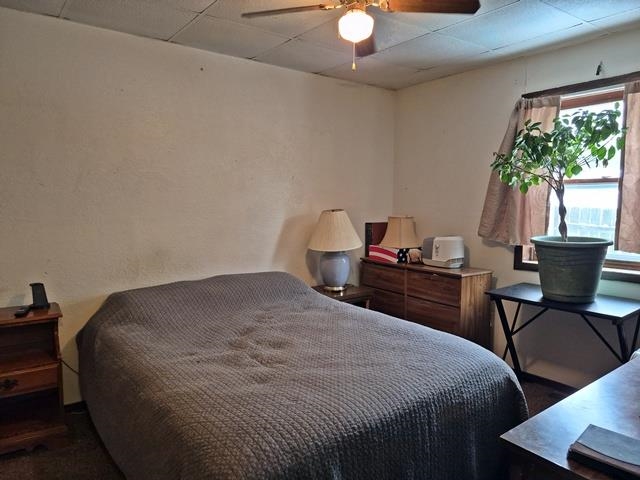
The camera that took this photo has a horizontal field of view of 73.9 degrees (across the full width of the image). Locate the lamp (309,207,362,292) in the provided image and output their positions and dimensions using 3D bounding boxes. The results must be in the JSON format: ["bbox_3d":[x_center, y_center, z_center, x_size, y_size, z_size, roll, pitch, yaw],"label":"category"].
[{"bbox_3d":[0.125,0.082,3.492,0.435,0.665,0.435,0,6,0],"label":"lamp"}]

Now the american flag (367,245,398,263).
[{"bbox_3d":[0.612,0.133,3.818,0.130,0.135,0.310,-5,8,-41],"label":"american flag"}]

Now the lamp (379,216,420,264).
[{"bbox_3d":[0.728,-0.004,3.815,0.380,0.410,0.380,-5,8,-37],"label":"lamp"}]

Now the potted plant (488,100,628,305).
[{"bbox_3d":[1.495,-0.224,2.690,0.620,1.175,0.740,-5,8,-37],"label":"potted plant"}]

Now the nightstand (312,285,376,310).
[{"bbox_3d":[0.124,0.706,3.561,0.480,0.595,0.390,-5,8,-37],"label":"nightstand"}]

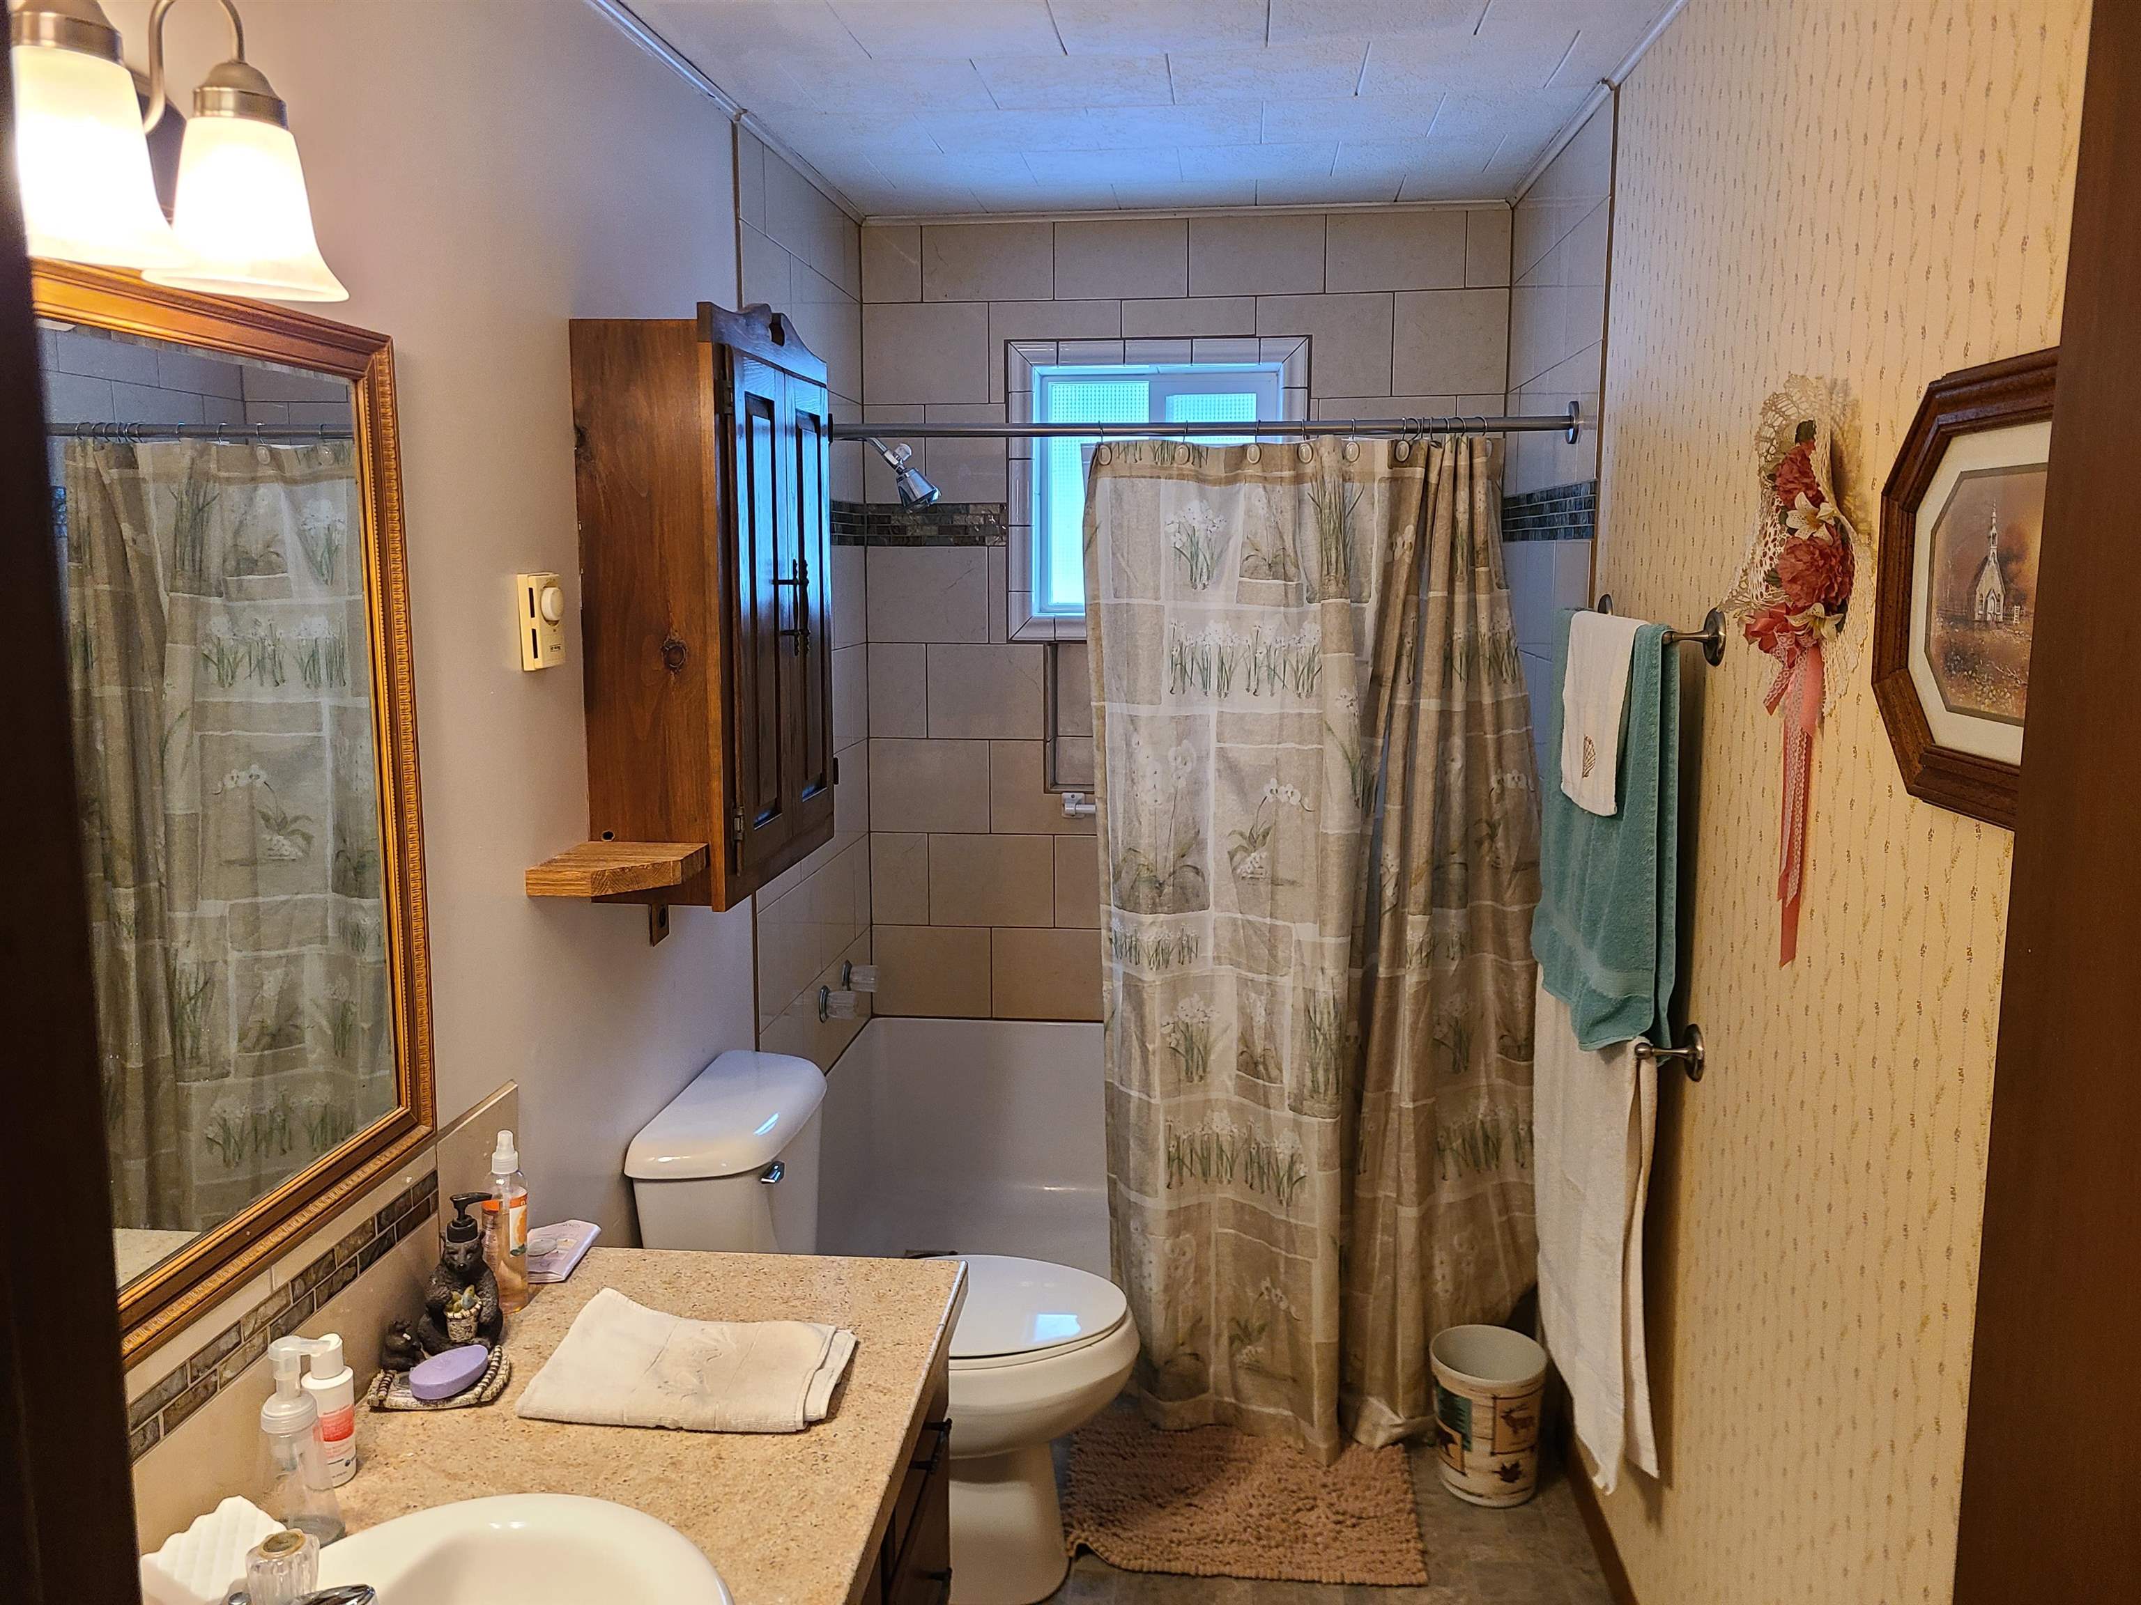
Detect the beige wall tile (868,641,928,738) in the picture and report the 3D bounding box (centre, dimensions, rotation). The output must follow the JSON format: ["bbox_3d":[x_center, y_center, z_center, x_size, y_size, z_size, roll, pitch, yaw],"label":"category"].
[{"bbox_3d":[-0.417,-0.269,3.888,0.143,0.230,0.010,1,9,6],"label":"beige wall tile"}]

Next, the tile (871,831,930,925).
[{"bbox_3d":[-0.415,0.188,3.932,0.142,0.229,0.010,1,8,6],"label":"tile"}]

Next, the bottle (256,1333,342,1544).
[{"bbox_3d":[-0.671,0.556,1.408,0.064,0.180,0.055,2,9,11],"label":"bottle"}]

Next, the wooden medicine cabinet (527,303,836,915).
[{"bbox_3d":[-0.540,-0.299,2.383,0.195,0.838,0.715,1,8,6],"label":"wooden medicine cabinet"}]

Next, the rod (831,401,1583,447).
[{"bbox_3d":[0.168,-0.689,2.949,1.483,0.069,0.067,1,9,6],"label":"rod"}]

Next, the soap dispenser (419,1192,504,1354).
[{"bbox_3d":[-0.664,0.512,1.755,0.096,0.166,0.088,-4,9,-24],"label":"soap dispenser"}]

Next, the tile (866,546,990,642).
[{"bbox_3d":[-0.340,-0.497,3.845,0.297,0.230,0.010,1,9,6],"label":"tile"}]

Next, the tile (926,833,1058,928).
[{"bbox_3d":[-0.191,0.190,3.909,0.306,0.226,0.010,1,8,6],"label":"tile"}]

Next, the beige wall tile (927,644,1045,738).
[{"bbox_3d":[-0.203,-0.266,3.866,0.285,0.230,0.010,1,9,6],"label":"beige wall tile"}]

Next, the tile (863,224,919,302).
[{"bbox_3d":[-0.411,-1.244,3.719,0.140,0.170,0.010,1,8,6],"label":"tile"}]

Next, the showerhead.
[{"bbox_3d":[-0.357,-0.704,3.433,0.162,0.149,0.076,1,9,6],"label":"showerhead"}]

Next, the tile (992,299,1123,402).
[{"bbox_3d":[-0.032,-1.039,3.709,0.306,0.225,0.010,1,8,6],"label":"tile"}]

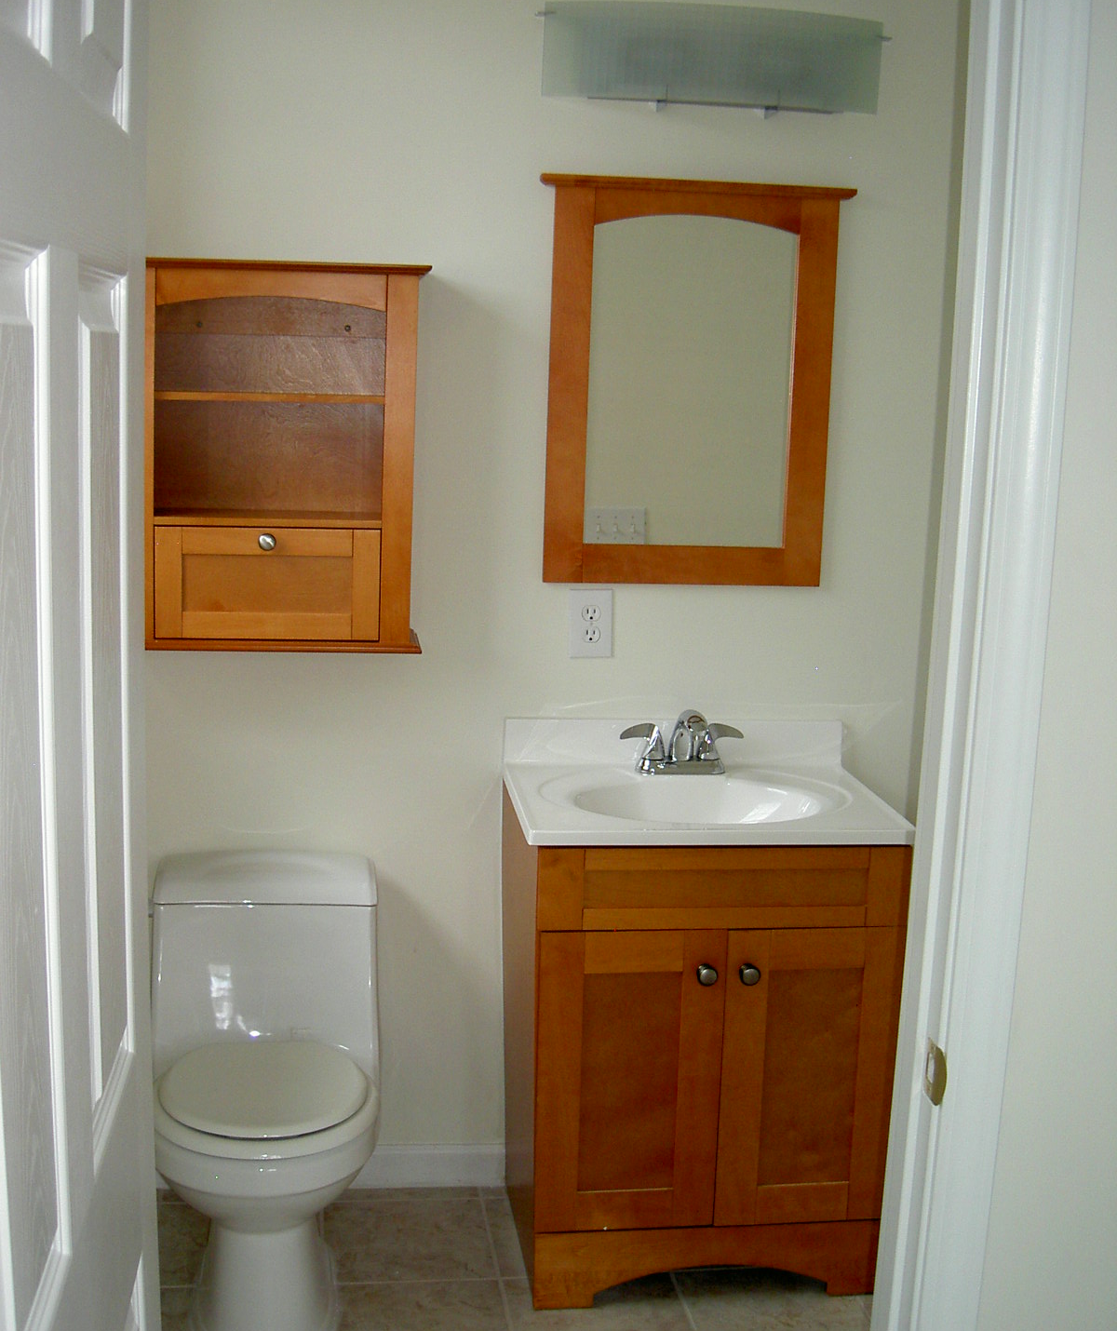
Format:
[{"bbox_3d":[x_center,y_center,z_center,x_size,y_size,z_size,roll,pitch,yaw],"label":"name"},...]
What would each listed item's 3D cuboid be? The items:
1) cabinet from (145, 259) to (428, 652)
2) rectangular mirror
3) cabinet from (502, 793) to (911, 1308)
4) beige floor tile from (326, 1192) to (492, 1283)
[{"bbox_3d":[-0.486,-0.354,2.843,0.523,0.639,0.212,0,10,-8],"label":"cabinet"},{"bbox_3d":[0.238,-0.498,3.001,0.569,0.718,0.045,0,10,-8],"label":"rectangular mirror"},{"bbox_3d":[0.230,0.647,2.983,0.610,0.814,0.465,0,10,-8],"label":"cabinet"},{"bbox_3d":[-0.265,1.033,3.008,0.300,0.010,0.300,0,10,-8],"label":"beige floor tile"}]

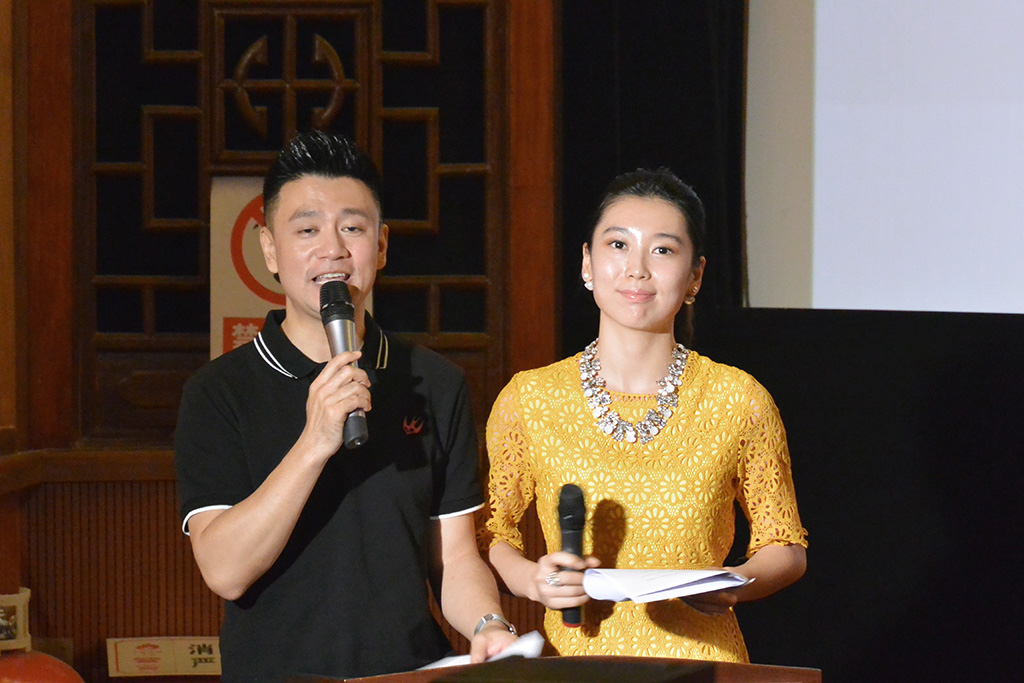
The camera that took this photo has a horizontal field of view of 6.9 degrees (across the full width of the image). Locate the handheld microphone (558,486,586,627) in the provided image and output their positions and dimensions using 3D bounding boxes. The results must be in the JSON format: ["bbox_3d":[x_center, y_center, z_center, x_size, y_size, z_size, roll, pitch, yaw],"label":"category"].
[{"bbox_3d":[0.083,0.296,11.680,0.040,0.215,0.040,0,23,0],"label":"handheld microphone"}]

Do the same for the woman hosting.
[{"bbox_3d":[0.188,0.590,11.800,0.460,1.680,0.370,0,-4,4],"label":"woman hosting"}]

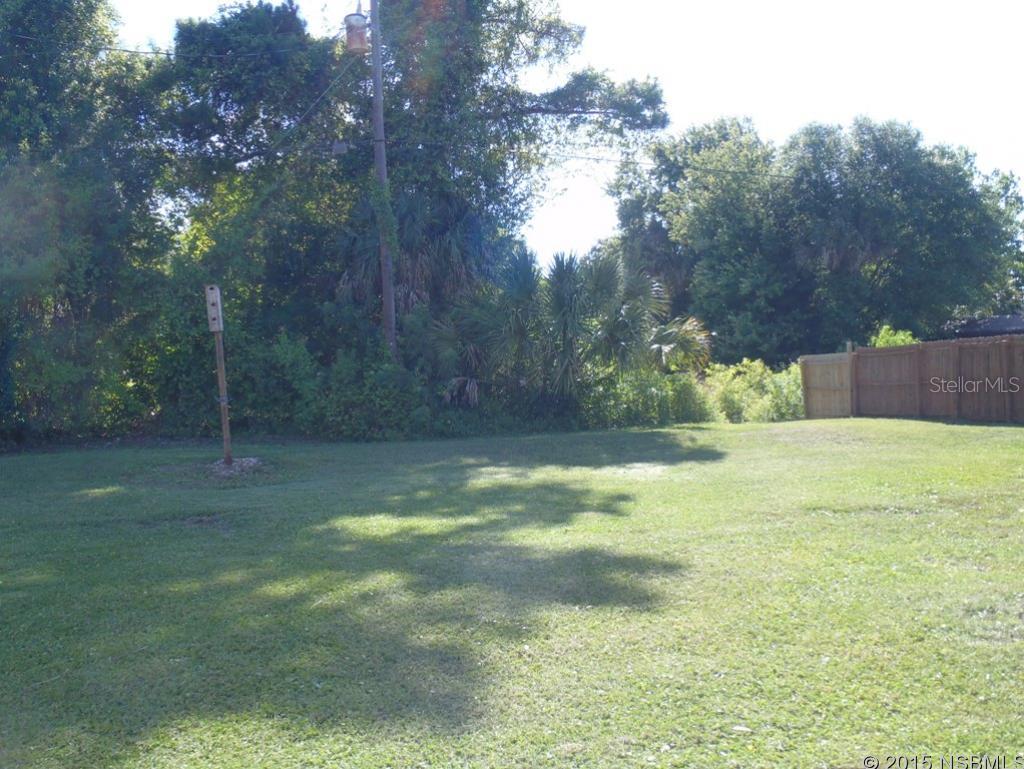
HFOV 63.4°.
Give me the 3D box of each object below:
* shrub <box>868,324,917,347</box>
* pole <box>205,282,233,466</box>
[{"bbox_3d":[10.550,-0.470,22.800,1.600,2.350,1.600,-2,0,11],"label":"shrub"},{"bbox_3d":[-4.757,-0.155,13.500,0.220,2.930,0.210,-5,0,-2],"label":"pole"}]

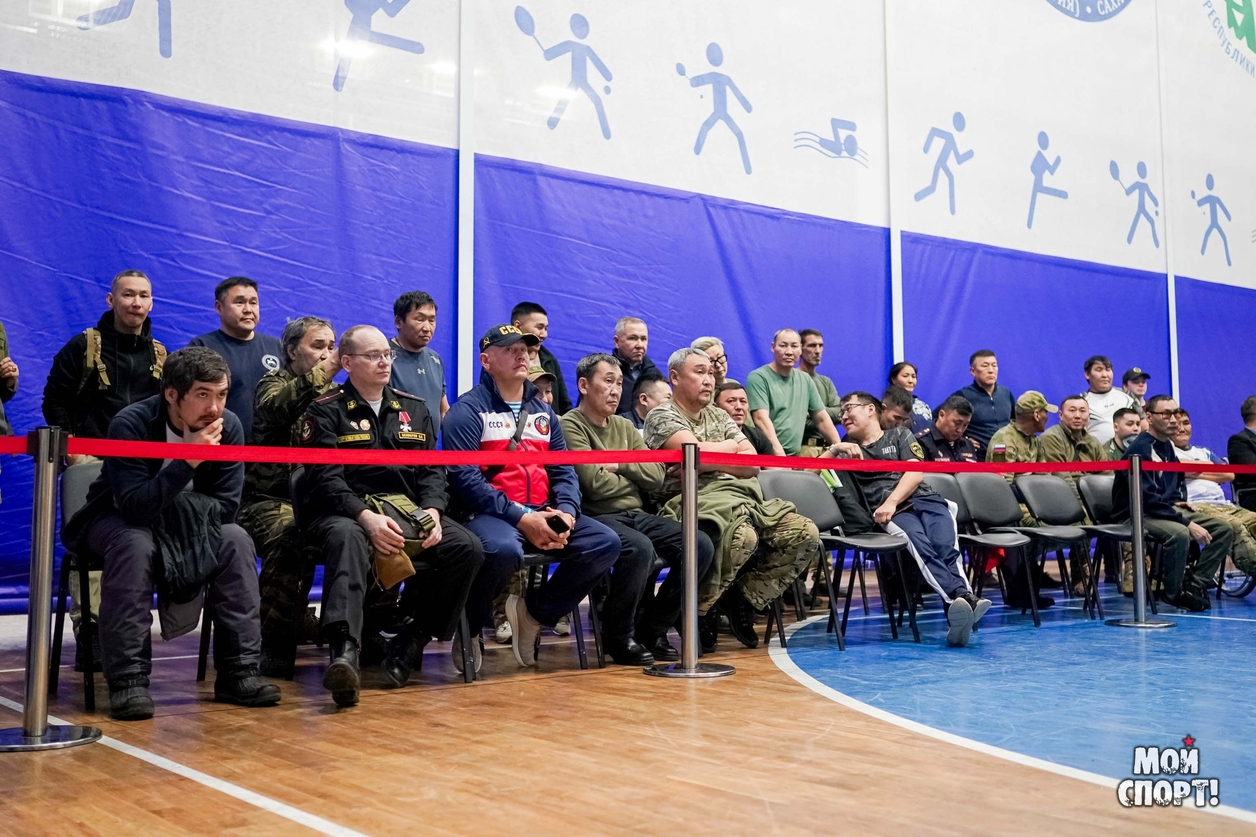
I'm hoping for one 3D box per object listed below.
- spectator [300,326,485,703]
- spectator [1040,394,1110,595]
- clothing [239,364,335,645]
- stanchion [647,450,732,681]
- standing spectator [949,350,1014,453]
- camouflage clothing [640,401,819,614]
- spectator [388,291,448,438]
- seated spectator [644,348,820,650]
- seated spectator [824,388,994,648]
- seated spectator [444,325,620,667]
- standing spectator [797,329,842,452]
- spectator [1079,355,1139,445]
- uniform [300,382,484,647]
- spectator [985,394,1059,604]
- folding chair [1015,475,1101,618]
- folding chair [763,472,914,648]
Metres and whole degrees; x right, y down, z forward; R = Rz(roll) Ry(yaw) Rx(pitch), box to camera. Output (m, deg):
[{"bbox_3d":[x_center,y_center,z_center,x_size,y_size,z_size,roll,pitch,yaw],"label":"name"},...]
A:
[{"bbox_3d":[-0.908,0.305,4.646,0.600,1.380,0.850,2,-5,-33],"label":"spectator"},{"bbox_3d":[3.172,0.538,8.670,0.570,1.400,0.750,0,-4,-14],"label":"spectator"},{"bbox_3d":[-1.438,0.346,5.149,0.580,1.170,0.720,2,-5,-34],"label":"clothing"},{"bbox_3d":[0.244,0.557,4.919,0.355,0.905,0.355,0,-4,0],"label":"stanchion"},{"bbox_3d":[2.569,0.380,8.858,0.540,1.750,0.340,1,-4,-24],"label":"standing spectator"},{"bbox_3d":[0.481,0.393,5.660,0.600,0.980,0.700,3,-5,-38],"label":"camouflage clothing"},{"bbox_3d":[-1.087,0.224,6.235,0.520,1.750,0.330,2,-5,-34],"label":"spectator"},{"bbox_3d":[0.458,0.370,5.678,0.620,1.380,0.780,2,-5,-35],"label":"seated spectator"},{"bbox_3d":[1.363,0.465,6.052,0.760,1.230,0.950,1,-4,-24],"label":"seated spectator"},{"bbox_3d":[-0.448,0.304,4.848,0.640,1.400,0.760,2,-4,-31],"label":"seated spectator"},{"bbox_3d":[1.162,0.313,7.709,0.520,1.750,0.340,2,-4,-28],"label":"standing spectator"},{"bbox_3d":[3.641,0.402,9.233,0.580,1.740,0.380,0,-4,-12],"label":"spectator"},{"bbox_3d":[-0.914,0.347,4.638,0.680,1.000,0.700,2,-5,-31],"label":"uniform"},{"bbox_3d":[2.595,0.494,8.022,0.720,1.410,0.540,-3,-5,36],"label":"spectator"},{"bbox_3d":[2.543,0.727,6.985,0.530,0.810,0.570,2,-5,-33],"label":"folding chair"},{"bbox_3d":[1.014,0.660,5.858,0.520,0.820,0.570,2,-5,-36],"label":"folding chair"}]

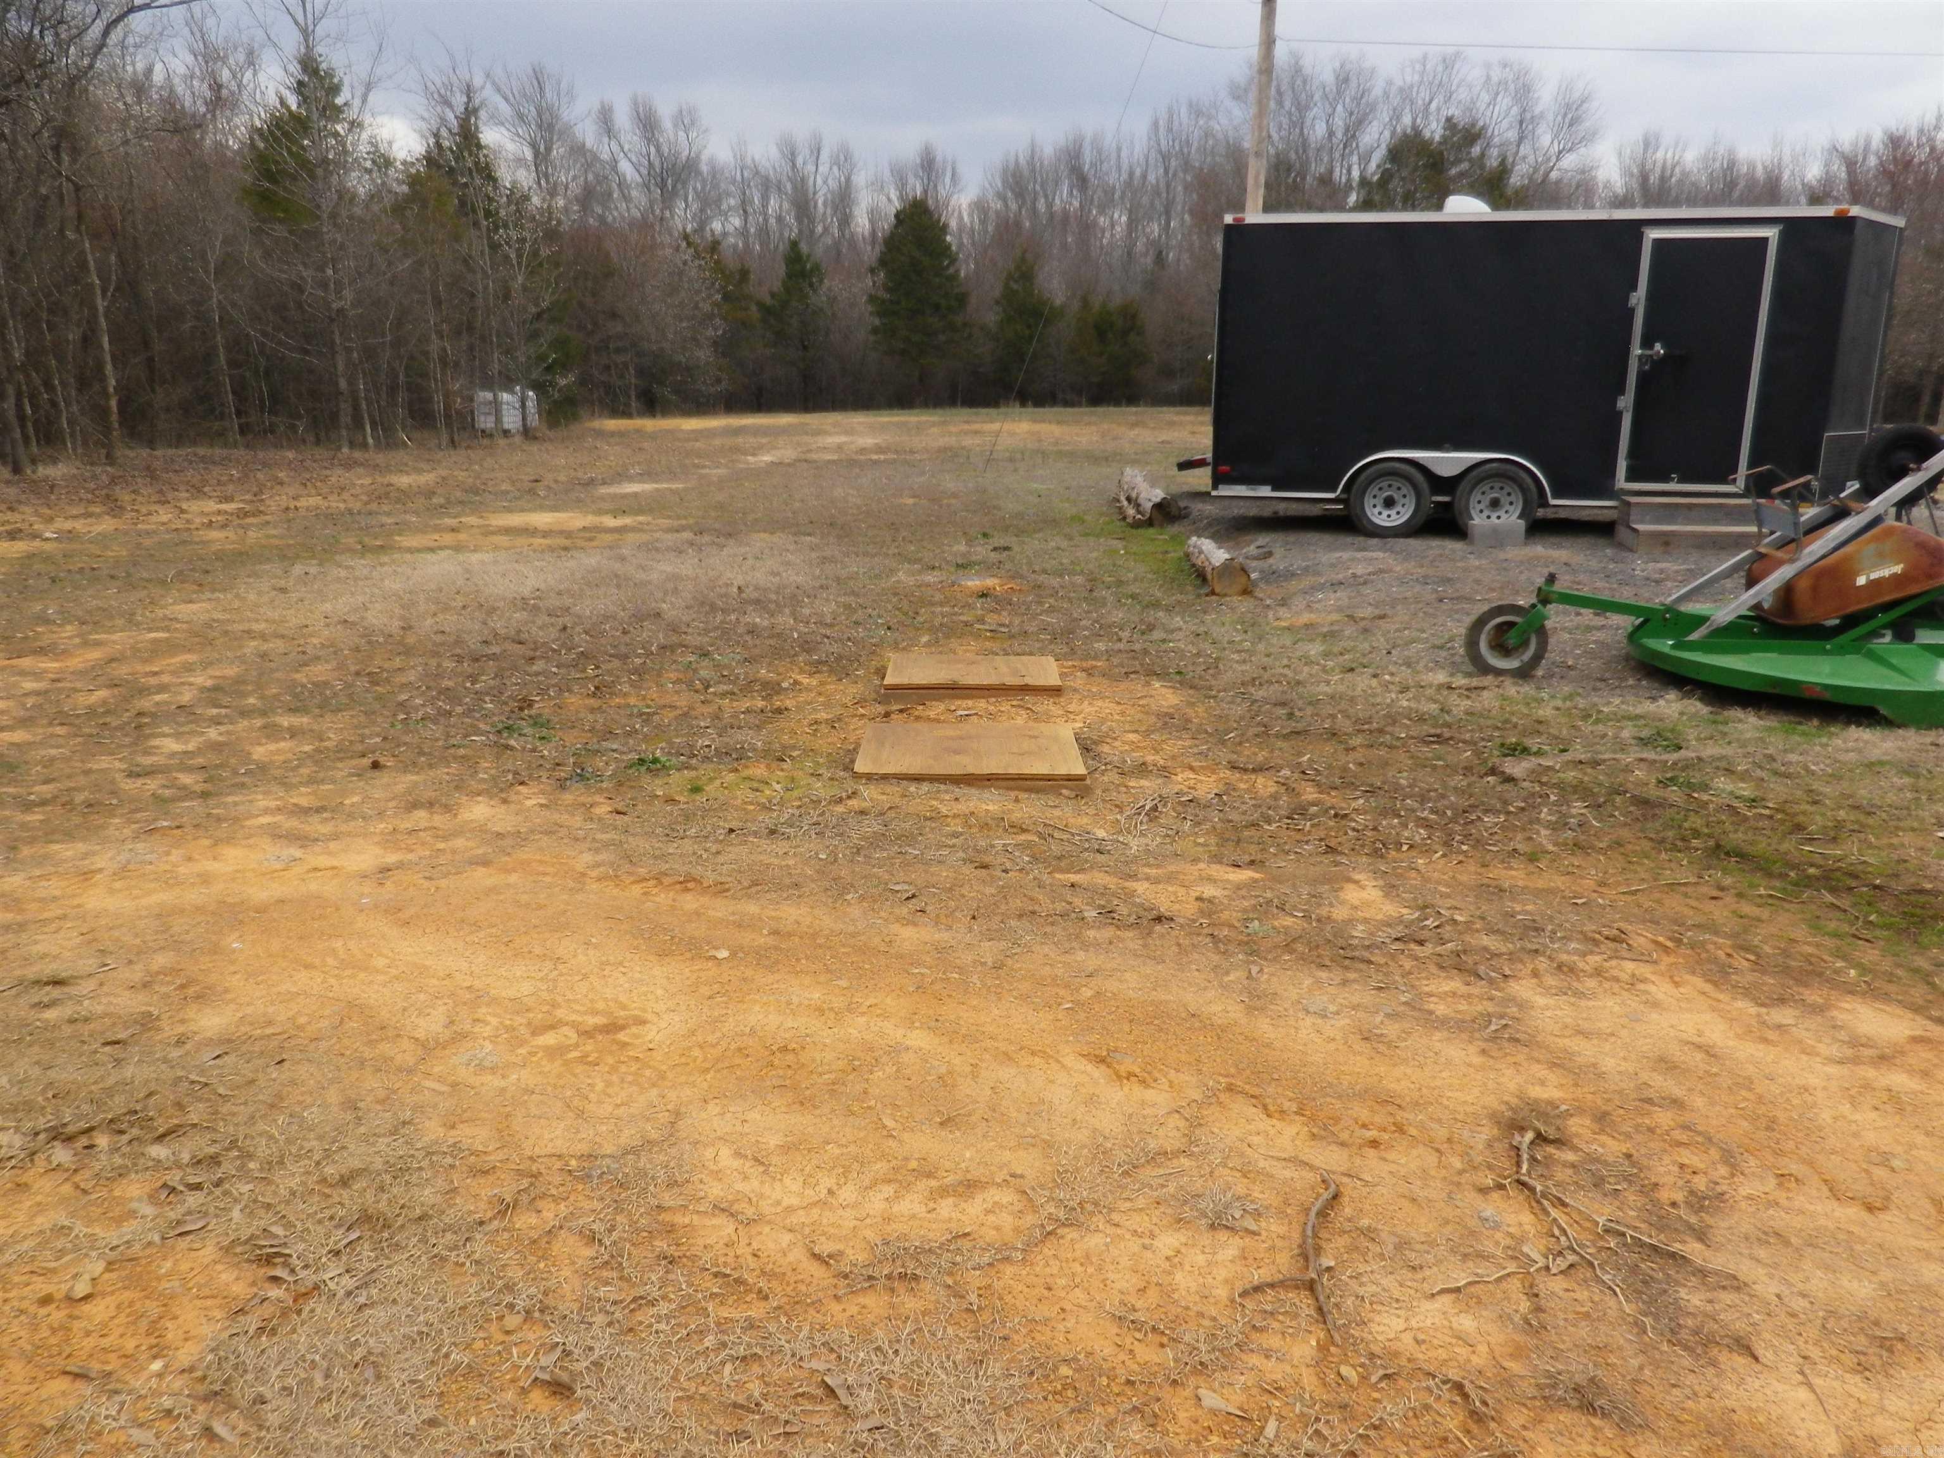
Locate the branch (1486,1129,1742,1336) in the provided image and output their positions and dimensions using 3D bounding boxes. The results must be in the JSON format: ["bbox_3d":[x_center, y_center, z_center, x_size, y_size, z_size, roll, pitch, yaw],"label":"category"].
[{"bbox_3d":[1.141,0.873,2.589,0.273,0.070,0.619,-4,14,-17],"label":"branch"}]

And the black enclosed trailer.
[{"bbox_3d":[5.170,-3.083,12.426,5.917,2.642,2.370,4,14,12],"label":"black enclosed trailer"}]

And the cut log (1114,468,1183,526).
[{"bbox_3d":[1.592,-2.109,12.700,0.310,0.280,2.088,0,17,-2],"label":"cut log"}]

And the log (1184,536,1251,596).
[{"bbox_3d":[1.717,-1.163,9.900,0.280,0.270,1.239,0,14,-1],"label":"log"}]

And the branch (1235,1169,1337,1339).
[{"bbox_3d":[0.573,0.896,2.507,0.176,0.050,0.530,4,14,14],"label":"branch"}]

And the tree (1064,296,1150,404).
[{"bbox_3d":[6.315,-17.407,64.710,3.990,4.935,3.990,2,13,5],"label":"tree"}]

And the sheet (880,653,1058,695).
[{"bbox_3d":[0.011,-0.292,7.556,0.890,0.050,0.720,1,13,0],"label":"sheet"}]

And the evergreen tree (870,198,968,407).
[{"bbox_3d":[-2.379,-18.869,62.332,4.316,8.985,4.316,0,13,-2],"label":"evergreen tree"}]

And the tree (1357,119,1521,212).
[{"bbox_3d":[18.881,-18.035,55.272,6.458,11.104,6.458,5,14,17],"label":"tree"}]

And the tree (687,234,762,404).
[{"bbox_3d":[-10.282,-16.660,57.742,3.061,6.971,3.061,-2,14,-10],"label":"tree"}]

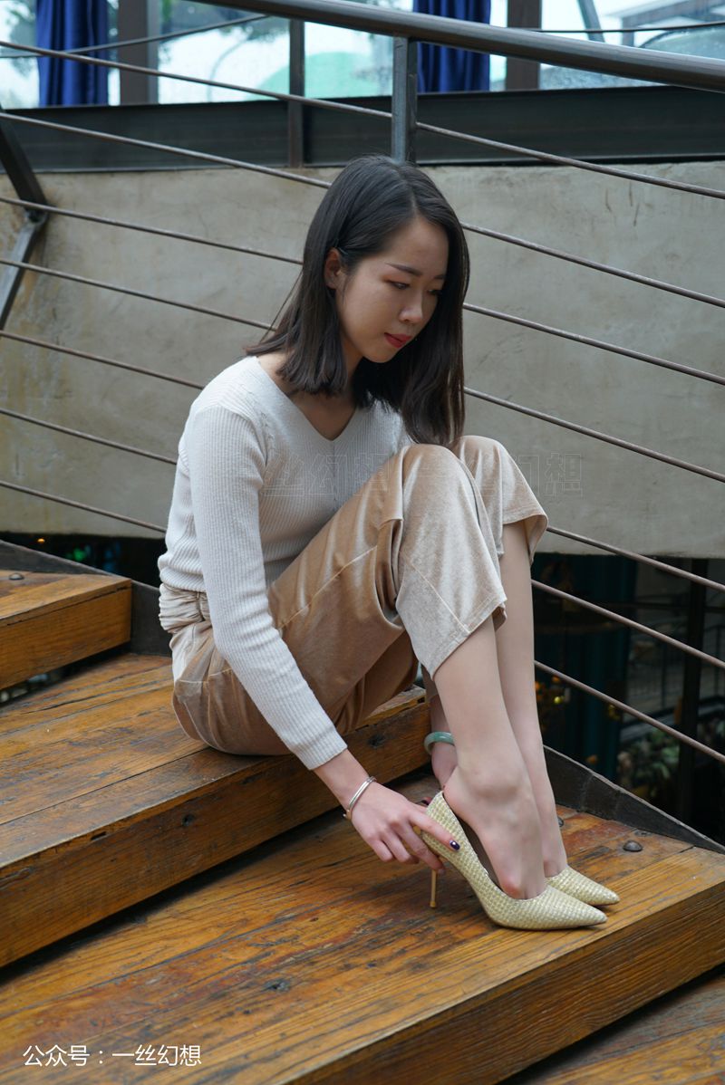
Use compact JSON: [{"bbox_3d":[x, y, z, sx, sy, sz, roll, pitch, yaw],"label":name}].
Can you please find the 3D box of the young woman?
[{"bbox_3d":[0.058,-0.040,1.792,0.700,0.939,0.420,8,12,36],"label":"young woman"}]

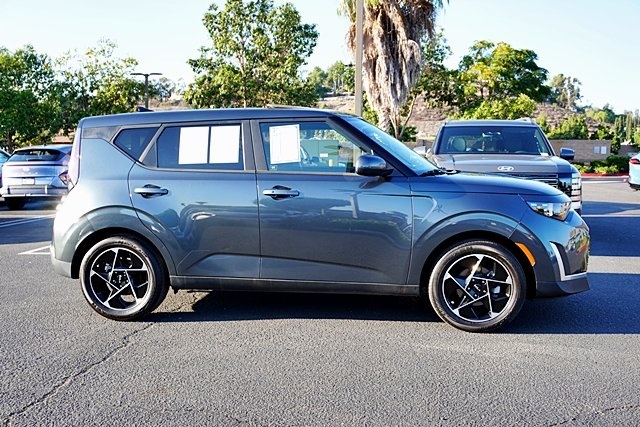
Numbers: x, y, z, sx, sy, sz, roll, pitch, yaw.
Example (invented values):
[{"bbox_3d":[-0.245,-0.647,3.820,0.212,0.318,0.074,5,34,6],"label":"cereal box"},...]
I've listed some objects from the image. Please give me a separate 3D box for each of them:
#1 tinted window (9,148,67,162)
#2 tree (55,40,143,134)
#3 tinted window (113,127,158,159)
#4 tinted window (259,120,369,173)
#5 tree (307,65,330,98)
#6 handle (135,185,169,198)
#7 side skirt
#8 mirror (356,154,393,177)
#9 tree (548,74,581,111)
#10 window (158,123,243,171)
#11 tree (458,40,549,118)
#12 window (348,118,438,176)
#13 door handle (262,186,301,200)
[{"bbox_3d":[-6.764,-1.386,15.300,1.300,0.330,0.350,0,5,-3],"label":"tinted window"},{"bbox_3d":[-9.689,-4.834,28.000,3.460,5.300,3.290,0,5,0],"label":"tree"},{"bbox_3d":[-1.378,-0.527,4.818,0.330,0.250,0.070,1,-5,6],"label":"tinted window"},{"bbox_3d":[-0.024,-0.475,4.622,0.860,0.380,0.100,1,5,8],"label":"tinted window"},{"bbox_3d":[-0.246,-21.489,105.000,3.540,5.090,3.370,0,5,0],"label":"tree"},{"bbox_3d":[-1.227,-0.161,4.675,0.255,0.085,0.060,1,5,8],"label":"handle"},{"bbox_3d":[-0.193,0.525,4.632,1.820,0.105,0.100,1,5,8],"label":"side skirt"},{"bbox_3d":[0.367,-0.330,4.385,0.210,0.160,0.230,1,5,8],"label":"mirror"},{"bbox_3d":[40.107,-19.849,105.000,4.720,5.730,4.490,0,5,0],"label":"tree"},{"bbox_3d":[-0.890,-0.495,4.734,0.640,0.345,0.070,1,-5,6],"label":"window"},{"bbox_3d":[14.047,-10.334,49.000,7.100,5.800,6.300,1,5,16],"label":"tree"},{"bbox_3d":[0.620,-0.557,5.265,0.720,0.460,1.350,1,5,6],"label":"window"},{"bbox_3d":[-0.275,-0.143,4.572,0.265,0.085,0.060,1,5,6],"label":"door handle"}]

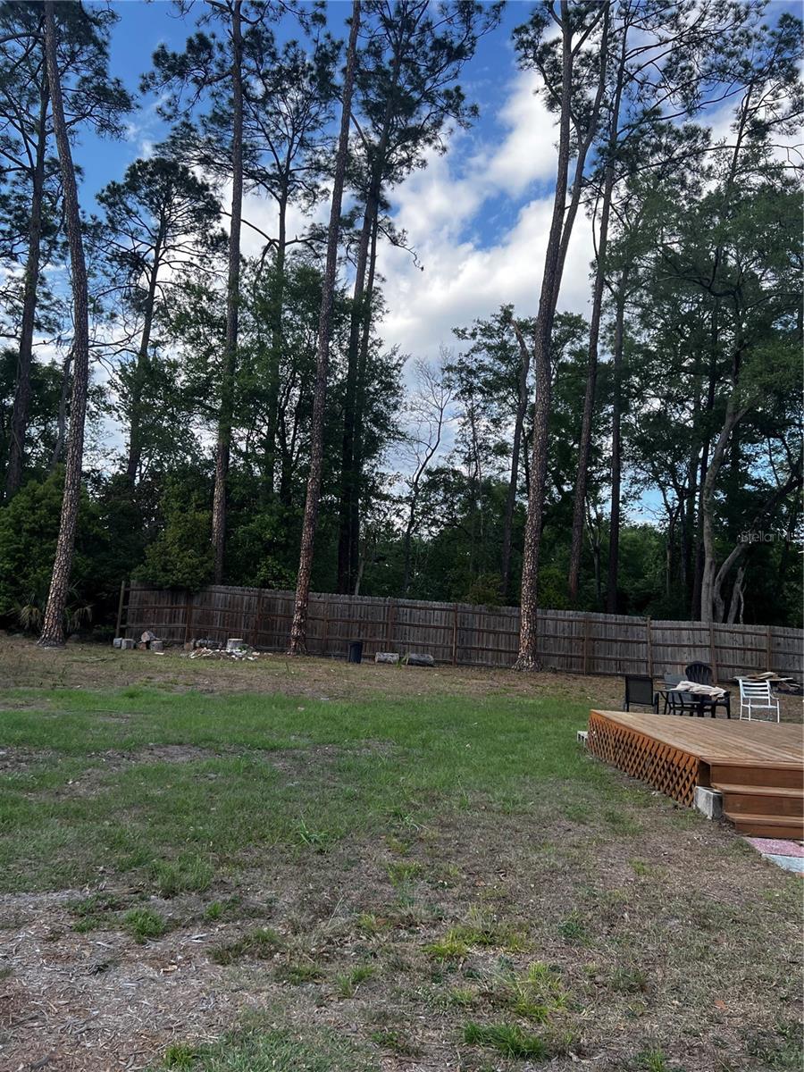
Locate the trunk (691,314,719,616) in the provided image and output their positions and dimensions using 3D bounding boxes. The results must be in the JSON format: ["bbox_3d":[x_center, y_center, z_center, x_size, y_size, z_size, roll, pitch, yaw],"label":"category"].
[{"bbox_3d":[14.133,-2.749,37.556,0.750,15.880,0.500,4,-6,0],"label":"trunk"}]

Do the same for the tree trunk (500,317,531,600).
[{"bbox_3d":[5.405,-3.039,38.533,0.700,15.460,0.450,4,-6,0],"label":"tree trunk"}]

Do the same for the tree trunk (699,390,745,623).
[{"bbox_3d":[13.133,-0.772,33.331,1.100,10.880,0.600,4,-6,0],"label":"tree trunk"}]

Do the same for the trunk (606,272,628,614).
[{"bbox_3d":[9.750,-3.676,36.616,0.500,17.350,0.450,4,-6,0],"label":"trunk"}]

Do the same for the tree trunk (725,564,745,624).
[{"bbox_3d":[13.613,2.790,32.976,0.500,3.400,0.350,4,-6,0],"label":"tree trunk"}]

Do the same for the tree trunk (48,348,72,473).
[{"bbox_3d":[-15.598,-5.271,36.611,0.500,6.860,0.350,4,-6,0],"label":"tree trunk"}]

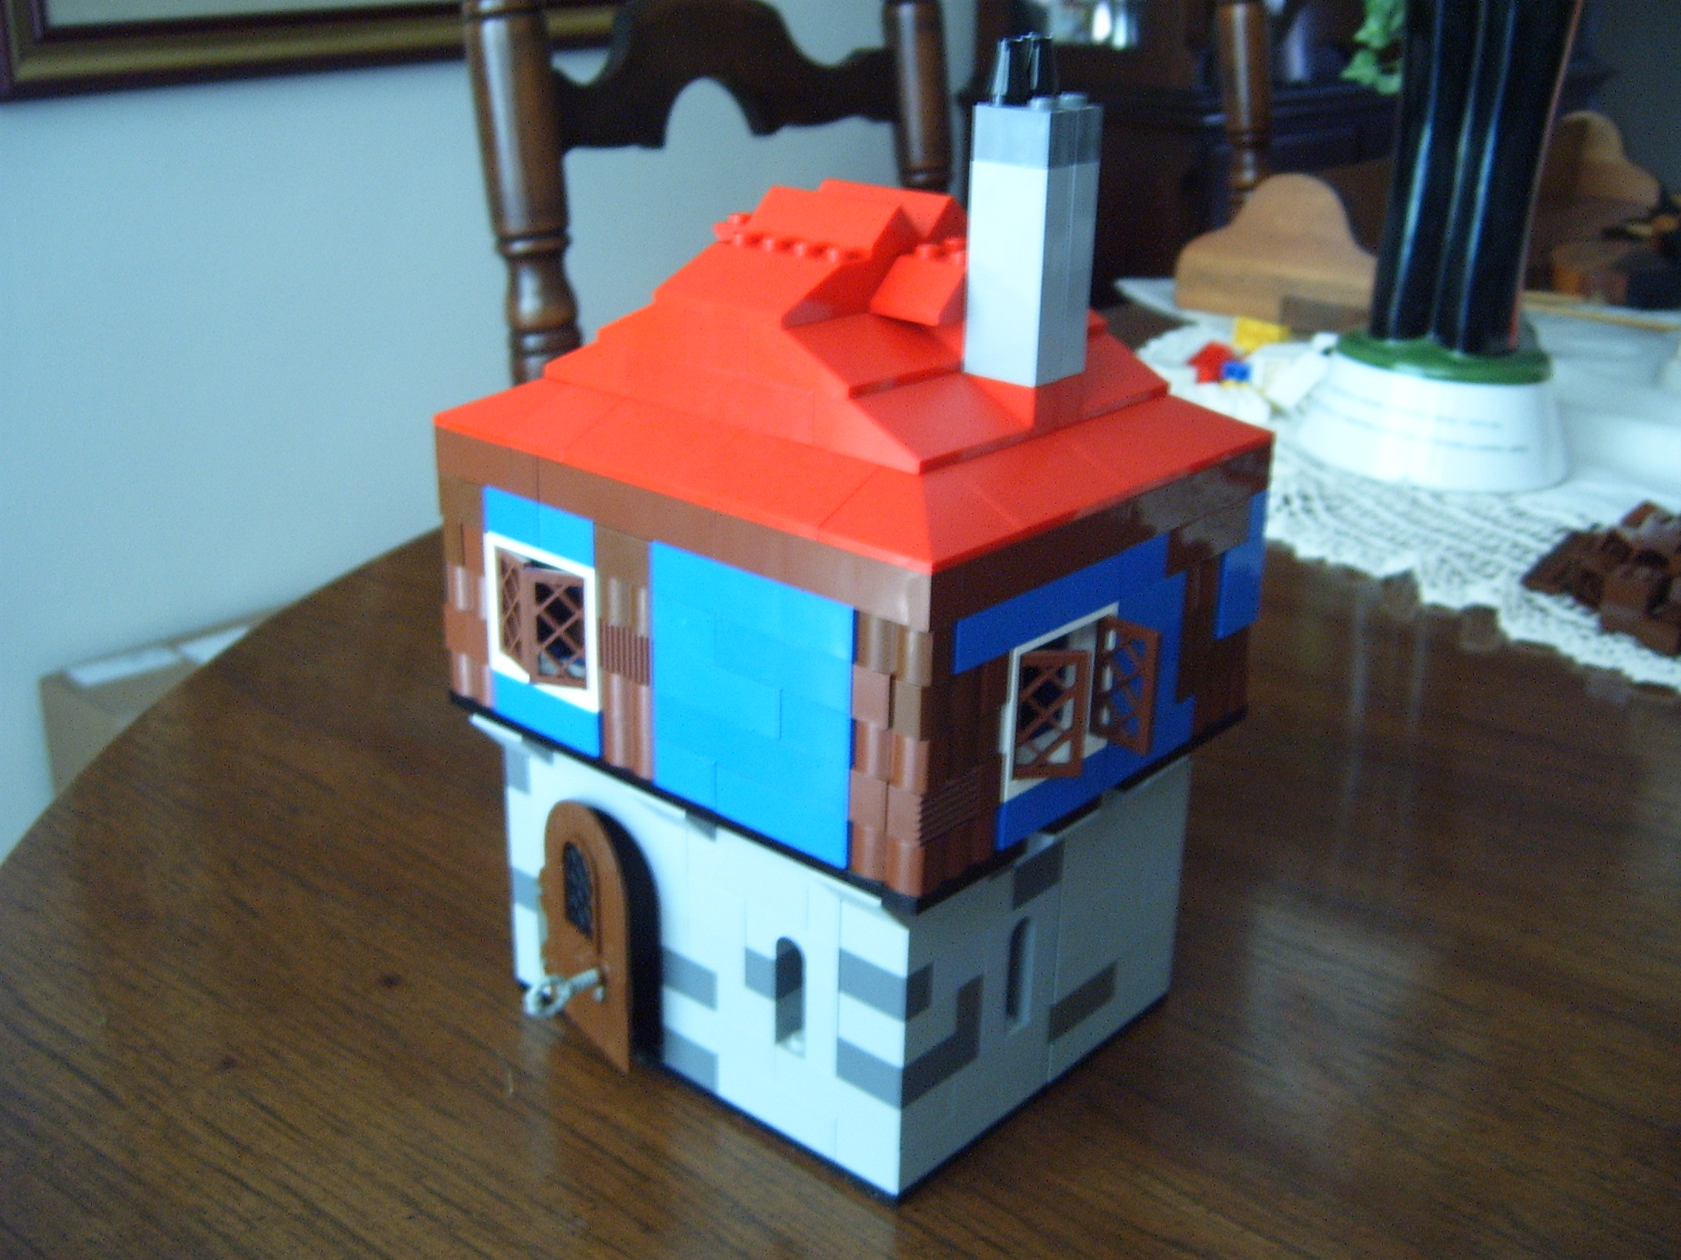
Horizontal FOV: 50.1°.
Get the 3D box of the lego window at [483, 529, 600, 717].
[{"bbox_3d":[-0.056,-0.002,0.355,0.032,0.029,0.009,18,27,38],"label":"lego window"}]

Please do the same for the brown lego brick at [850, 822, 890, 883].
[{"bbox_3d":[0.007,0.037,0.312,0.008,0.010,0.008,19,27,37],"label":"brown lego brick"}]

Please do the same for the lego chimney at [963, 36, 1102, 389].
[{"bbox_3d":[0.034,-0.075,0.321,0.016,0.059,0.016,19,27,37],"label":"lego chimney"}]

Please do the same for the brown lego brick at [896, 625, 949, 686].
[{"bbox_3d":[0.014,0.003,0.295,0.008,0.010,0.008,19,27,37],"label":"brown lego brick"}]

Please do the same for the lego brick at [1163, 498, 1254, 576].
[{"bbox_3d":[0.069,-0.019,0.355,0.008,0.010,0.032,19,27,37],"label":"lego brick"}]

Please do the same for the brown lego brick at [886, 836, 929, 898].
[{"bbox_3d":[0.013,0.039,0.306,0.008,0.010,0.009,18,27,38],"label":"brown lego brick"}]

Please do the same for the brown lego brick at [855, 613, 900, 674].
[{"bbox_3d":[0.008,0.001,0.300,0.008,0.010,0.008,19,27,37],"label":"brown lego brick"}]

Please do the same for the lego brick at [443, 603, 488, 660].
[{"bbox_3d":[-0.074,0.000,0.374,0.016,0.010,0.008,19,27,37],"label":"lego brick"}]

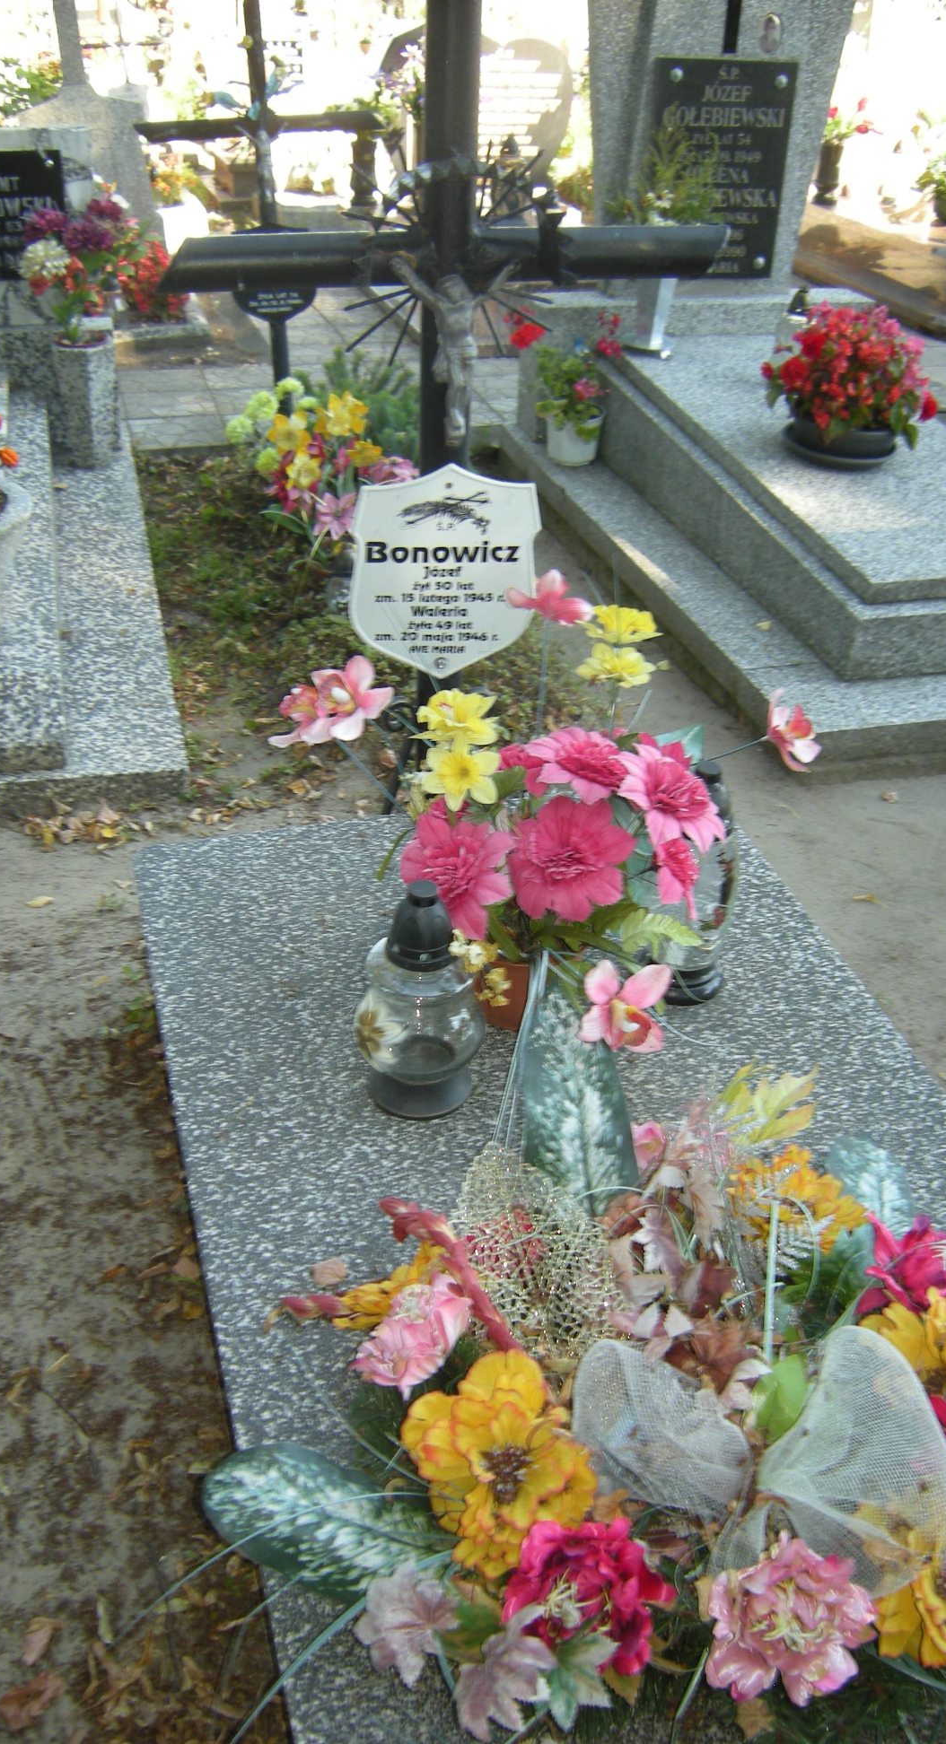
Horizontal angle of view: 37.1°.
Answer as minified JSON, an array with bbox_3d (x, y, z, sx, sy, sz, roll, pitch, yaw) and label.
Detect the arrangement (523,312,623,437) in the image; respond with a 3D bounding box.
[{"bbox_3d":[0.265,-1.325,3.765,0.260,0.280,0.240,-7,34,-15],"label":"arrangement"}]

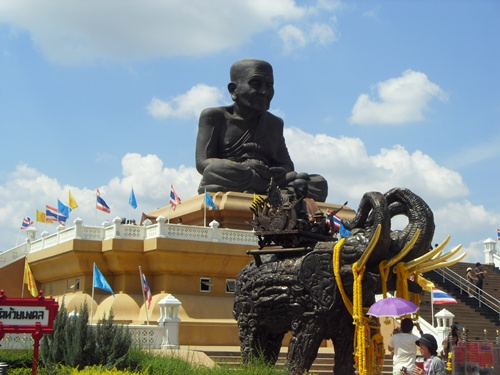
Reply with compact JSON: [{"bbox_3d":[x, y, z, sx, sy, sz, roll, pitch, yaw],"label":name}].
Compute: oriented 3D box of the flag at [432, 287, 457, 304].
[{"bbox_3d":[7.182,3.997,31.800,0.899,0.621,0.120,-2,-11,12],"label":"flag"}]

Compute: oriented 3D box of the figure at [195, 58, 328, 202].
[{"bbox_3d":[0.841,-4.374,66.235,10.000,11.600,6.800,7,-12,-31],"label":"figure"}]

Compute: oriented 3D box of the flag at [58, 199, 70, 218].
[{"bbox_3d":[-8.294,0.974,38.900,0.610,0.893,0.200,2,-11,-12],"label":"flag"}]

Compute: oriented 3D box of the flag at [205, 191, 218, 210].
[{"bbox_3d":[-1.913,0.669,43.300,0.660,0.930,0.250,2,-10,-3],"label":"flag"}]

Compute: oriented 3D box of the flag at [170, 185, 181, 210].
[{"bbox_3d":[-3.155,0.456,36.900,0.477,1.144,0.250,1,-11,-5],"label":"flag"}]

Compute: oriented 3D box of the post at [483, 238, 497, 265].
[{"bbox_3d":[14.470,3.874,52.300,0.570,1.700,0.570,7,-12,-28],"label":"post"}]

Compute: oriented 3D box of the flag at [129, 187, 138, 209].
[{"bbox_3d":[-5.768,0.555,42.950,0.500,1.030,0.280,2,-11,-8],"label":"flag"}]

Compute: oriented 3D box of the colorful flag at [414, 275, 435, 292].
[{"bbox_3d":[7.953,4.321,39.500,0.970,0.900,0.250,-1,-11,11],"label":"colorful flag"}]

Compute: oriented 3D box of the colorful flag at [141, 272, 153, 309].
[{"bbox_3d":[-3.791,3.798,31.900,0.450,1.300,0.280,2,-10,-7],"label":"colorful flag"}]

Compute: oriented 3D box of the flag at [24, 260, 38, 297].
[{"bbox_3d":[-5.342,2.226,21.200,0.347,0.953,0.180,3,-11,-14],"label":"flag"}]

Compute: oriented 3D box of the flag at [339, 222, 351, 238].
[{"bbox_3d":[5.047,2.288,45.800,0.650,0.900,0.250,0,-10,6],"label":"flag"}]

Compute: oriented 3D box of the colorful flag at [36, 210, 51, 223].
[{"bbox_3d":[-9.778,1.406,41.300,0.734,0.655,0.150,3,-11,-13],"label":"colorful flag"}]

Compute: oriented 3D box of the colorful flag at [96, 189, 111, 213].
[{"bbox_3d":[-6.235,0.583,37.000,0.602,1.108,0.200,2,-11,-10],"label":"colorful flag"}]

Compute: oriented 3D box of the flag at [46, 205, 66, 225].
[{"bbox_3d":[-9.035,1.294,40.500,0.967,0.987,0.200,2,-11,-12],"label":"flag"}]

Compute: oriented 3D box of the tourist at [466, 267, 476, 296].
[{"bbox_3d":[11.536,4.933,45.100,0.500,1.570,0.450,0,-10,7],"label":"tourist"}]

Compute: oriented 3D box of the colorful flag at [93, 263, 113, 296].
[{"bbox_3d":[-3.717,2.389,22.200,0.543,0.854,0.150,2,-11,-9],"label":"colorful flag"}]

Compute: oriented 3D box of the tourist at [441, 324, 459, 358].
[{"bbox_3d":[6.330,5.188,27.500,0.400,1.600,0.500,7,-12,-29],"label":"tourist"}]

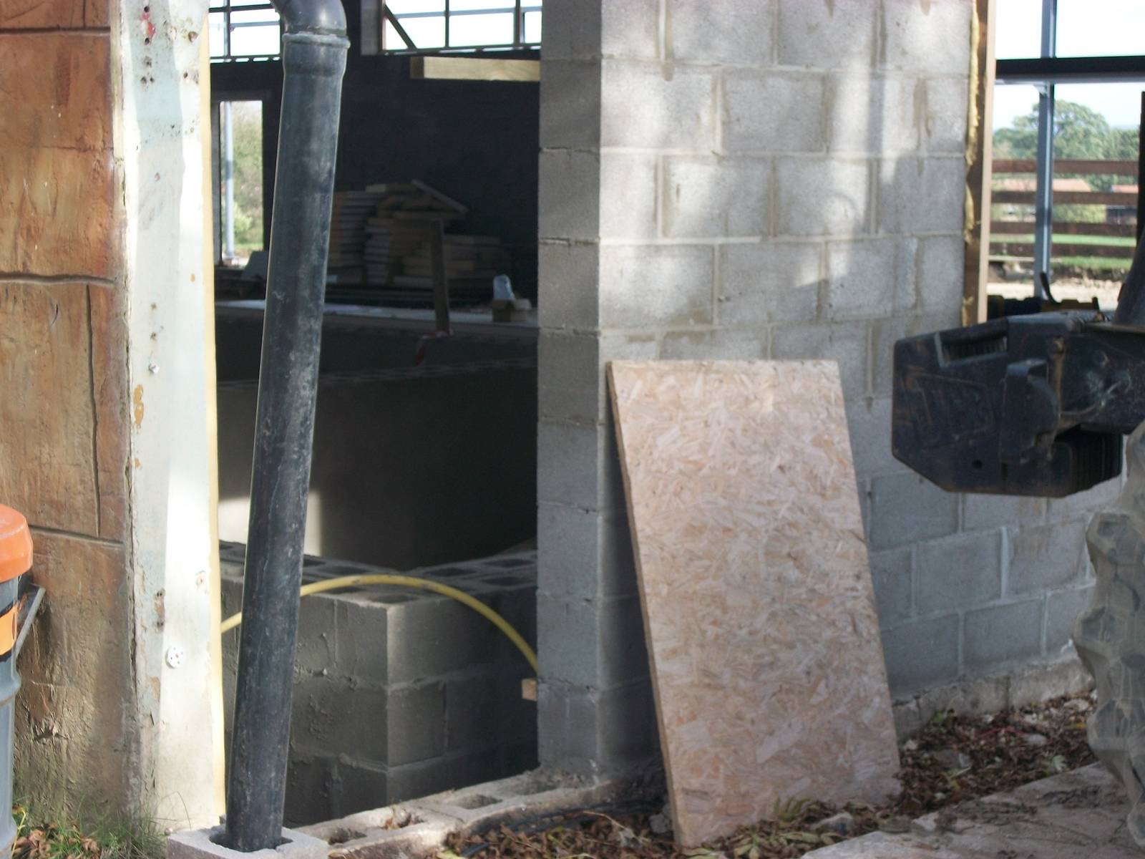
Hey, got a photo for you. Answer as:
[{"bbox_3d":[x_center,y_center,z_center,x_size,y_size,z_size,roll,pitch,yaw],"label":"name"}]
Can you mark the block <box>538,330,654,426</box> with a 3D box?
[{"bbox_3d":[0.065,-0.143,6.498,0.215,0.215,0.215,6,9,43],"label":"block"}]

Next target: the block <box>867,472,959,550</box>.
[{"bbox_3d":[0.917,0.217,7.431,0.215,0.215,0.440,6,8,43],"label":"block"}]

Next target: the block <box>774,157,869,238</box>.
[{"bbox_3d":[0.610,-0.649,7.016,0.215,0.215,0.440,6,9,43],"label":"block"}]

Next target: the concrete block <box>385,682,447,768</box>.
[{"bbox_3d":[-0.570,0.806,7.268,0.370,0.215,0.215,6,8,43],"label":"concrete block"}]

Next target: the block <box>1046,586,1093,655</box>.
[{"bbox_3d":[1.542,0.601,8.164,0.215,0.215,0.440,6,8,44],"label":"block"}]

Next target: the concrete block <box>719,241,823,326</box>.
[{"bbox_3d":[0.455,-0.406,6.875,0.215,0.215,0.440,6,8,43],"label":"concrete block"}]

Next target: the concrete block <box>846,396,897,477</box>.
[{"bbox_3d":[0.763,0.009,7.246,0.215,0.215,0.440,6,8,43],"label":"concrete block"}]

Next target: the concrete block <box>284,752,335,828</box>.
[{"bbox_3d":[-0.749,0.993,7.314,0.440,0.215,0.215,6,9,43],"label":"concrete block"}]

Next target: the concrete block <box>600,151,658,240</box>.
[{"bbox_3d":[0.067,-0.590,6.449,0.215,0.215,0.215,6,9,43],"label":"concrete block"}]

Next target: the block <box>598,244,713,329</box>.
[{"bbox_3d":[0.144,-0.375,6.554,0.215,0.215,0.440,6,9,43],"label":"block"}]

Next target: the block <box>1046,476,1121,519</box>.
[{"bbox_3d":[1.537,0.145,8.085,0.215,0.215,0.440,6,9,43],"label":"block"}]

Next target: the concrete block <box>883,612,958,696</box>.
[{"bbox_3d":[0.914,0.659,7.486,0.215,0.215,0.440,6,9,43],"label":"concrete block"}]

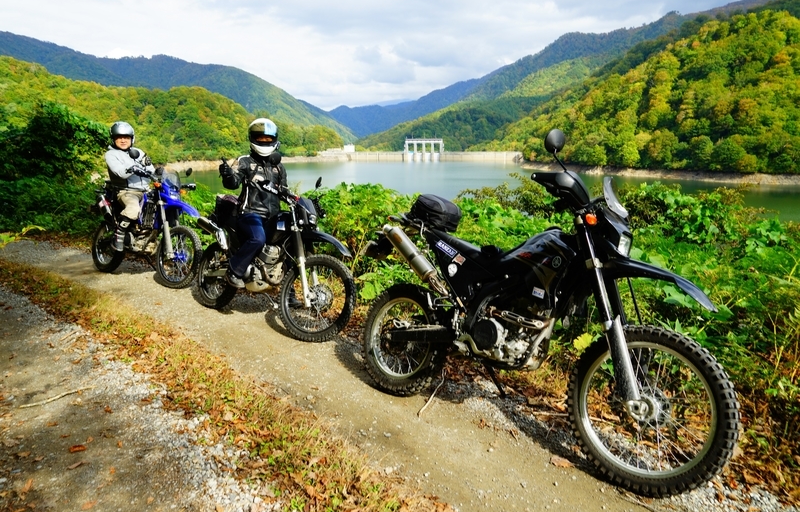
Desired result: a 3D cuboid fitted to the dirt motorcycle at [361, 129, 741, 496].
[{"bbox_3d":[0.562,0.183,2.812,2.180,1.460,0.840,10,2,42],"label":"dirt motorcycle"}]

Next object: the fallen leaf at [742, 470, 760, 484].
[{"bbox_3d":[1.546,0.970,2.346,0.055,0.020,0.090,-2,12,-11],"label":"fallen leaf"}]

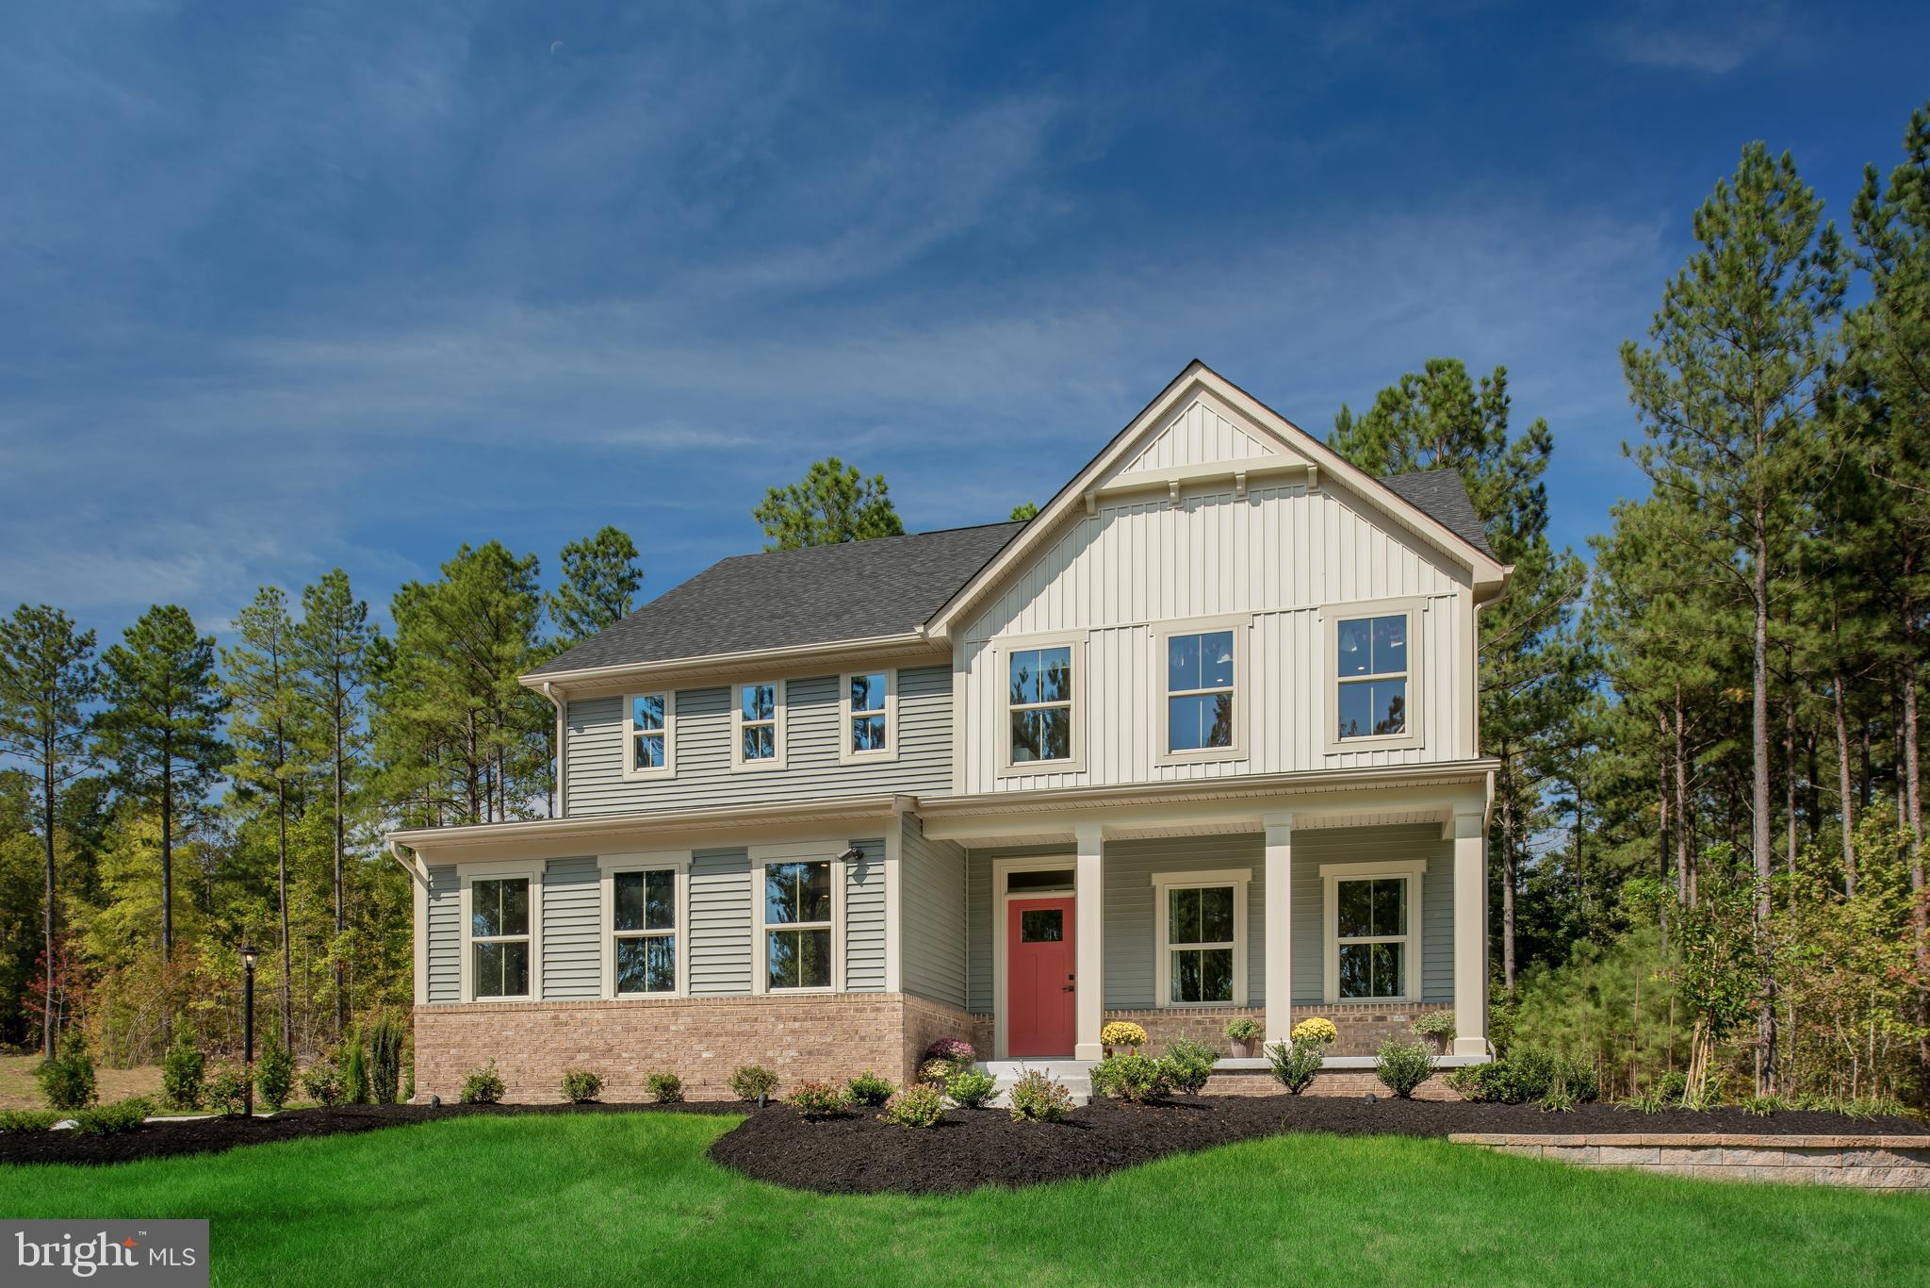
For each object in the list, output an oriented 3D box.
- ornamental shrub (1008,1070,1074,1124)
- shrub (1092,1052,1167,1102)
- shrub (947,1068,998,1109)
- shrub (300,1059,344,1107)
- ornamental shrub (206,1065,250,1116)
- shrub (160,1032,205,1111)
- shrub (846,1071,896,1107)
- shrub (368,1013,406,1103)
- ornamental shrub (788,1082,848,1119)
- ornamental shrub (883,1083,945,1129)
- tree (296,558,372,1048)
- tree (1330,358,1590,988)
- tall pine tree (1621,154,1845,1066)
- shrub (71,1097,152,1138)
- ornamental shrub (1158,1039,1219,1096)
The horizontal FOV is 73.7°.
[{"bbox_3d":[0.789,4.770,13.600,0.687,0.556,0.680,0,-6,0],"label":"ornamental shrub"},{"bbox_3d":[1.776,4.672,13.900,0.782,0.521,0.720,0,-6,0],"label":"shrub"},{"bbox_3d":[0.073,4.794,13.900,0.543,0.442,0.550,0,-6,0],"label":"shrub"},{"bbox_3d":[-8.088,5.511,16.200,0.540,0.589,0.520,0,-6,0],"label":"shrub"},{"bbox_3d":[-8.768,5.304,15.300,0.510,0.608,0.520,0,-6,0],"label":"ornamental shrub"},{"bbox_3d":[-10.634,5.810,17.500,0.603,0.973,0.603,0,-10,0],"label":"shrub"},{"bbox_3d":[-0.989,4.664,13.500,0.496,0.303,0.496,0,-10,0],"label":"shrub"},{"bbox_3d":[-7.461,5.336,16.600,0.496,1.120,0.496,0,-10,0],"label":"shrub"},{"bbox_3d":[-1.474,4.577,12.900,0.593,0.307,0.593,0,-10,0],"label":"ornamental shrub"},{"bbox_3d":[-0.502,4.523,12.600,0.593,0.370,0.593,0,-10,0],"label":"ornamental shrub"},{"bbox_3d":[-20.599,5.214,42.000,2.605,15.297,2.700,0,-6,0],"label":"tree"},{"bbox_3d":[13.859,1.581,36.000,7.100,18.000,7.100,0,-10,0],"label":"tree"},{"bbox_3d":[12.500,-0.430,21.000,3.700,15.600,3.700,-1,-3,16],"label":"tall pine tree"},{"bbox_3d":[-9.494,5.250,14.300,0.887,0.422,0.800,0,-6,0],"label":"shrub"},{"bbox_3d":[2.402,4.533,13.800,0.634,0.532,0.634,0,-10,0],"label":"ornamental shrub"}]

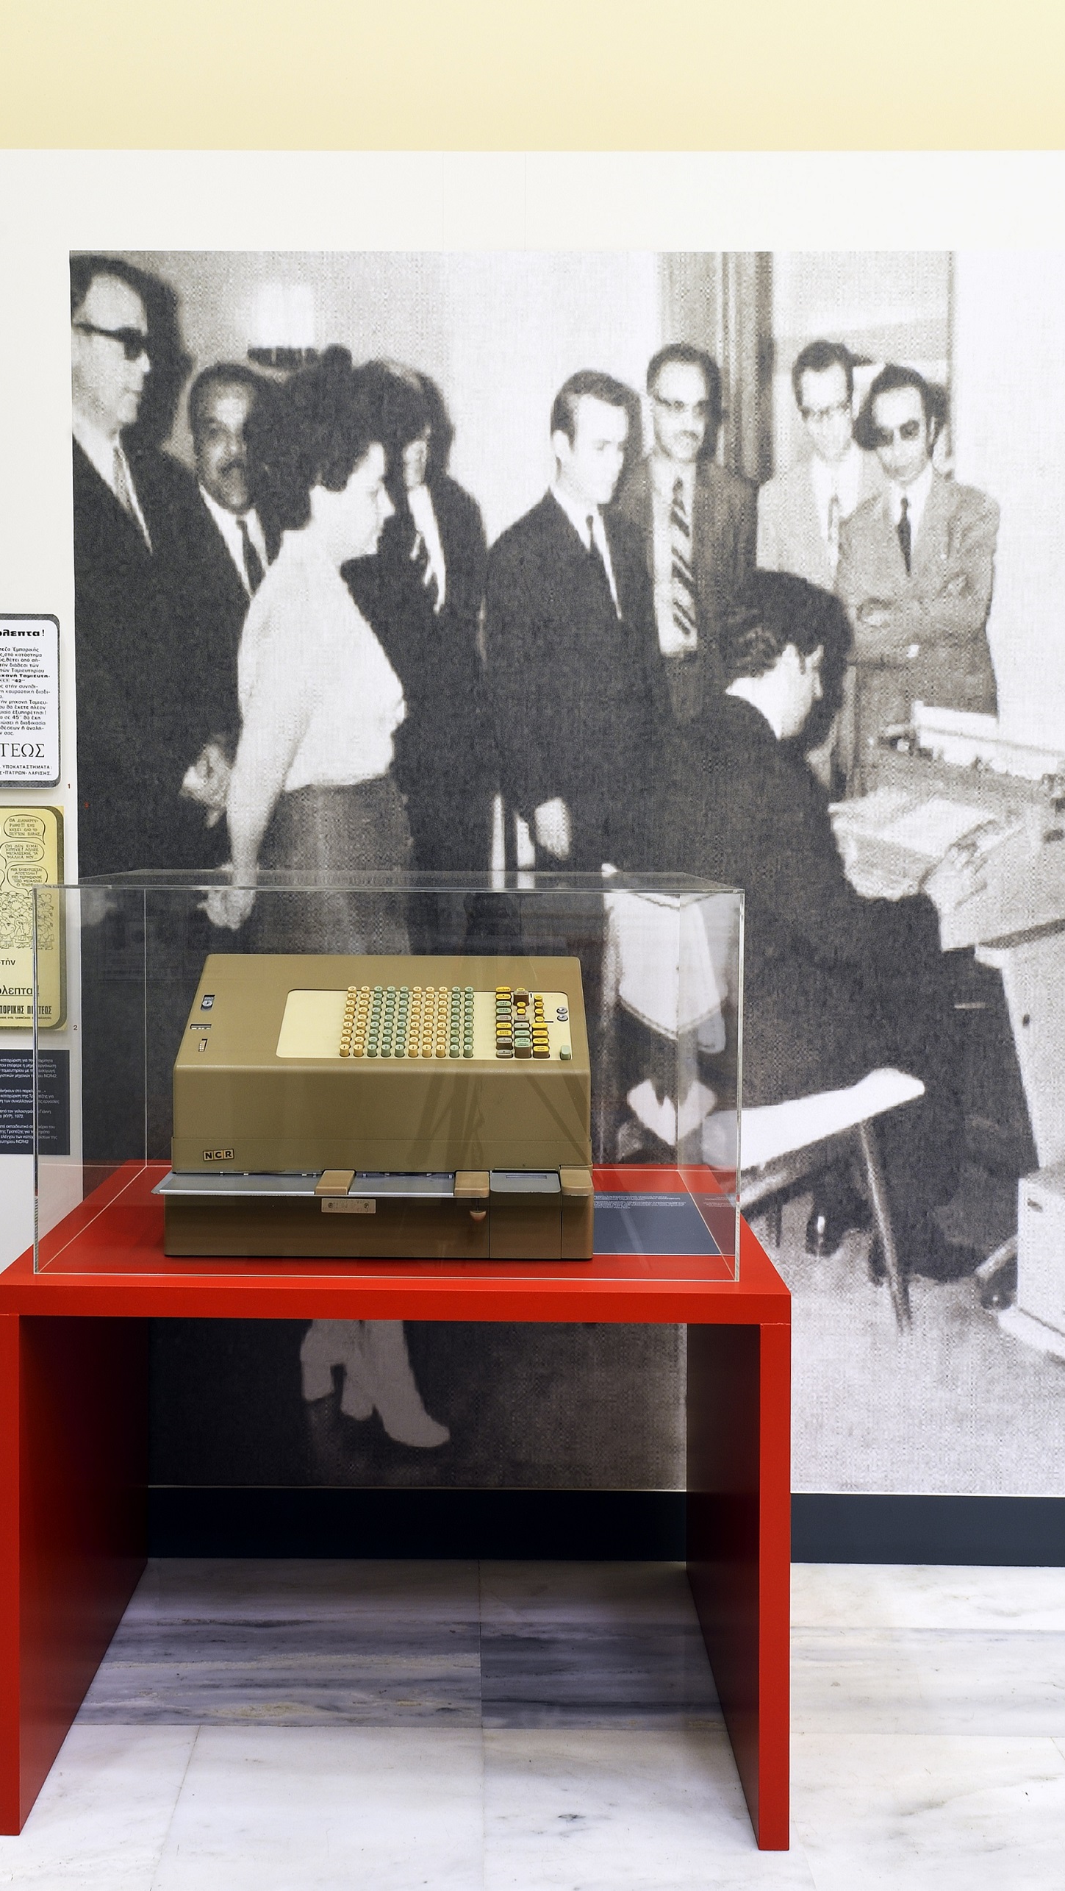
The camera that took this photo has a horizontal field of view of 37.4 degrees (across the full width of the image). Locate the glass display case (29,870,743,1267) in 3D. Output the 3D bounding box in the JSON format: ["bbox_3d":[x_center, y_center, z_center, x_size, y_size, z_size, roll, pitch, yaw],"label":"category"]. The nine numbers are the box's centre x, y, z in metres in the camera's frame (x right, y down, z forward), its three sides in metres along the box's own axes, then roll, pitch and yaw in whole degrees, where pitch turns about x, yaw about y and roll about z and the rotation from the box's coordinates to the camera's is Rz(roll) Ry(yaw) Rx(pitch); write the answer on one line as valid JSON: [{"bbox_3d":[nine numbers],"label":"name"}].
[{"bbox_3d":[-0.189,0.154,2.316,0.899,0.496,0.636,1,3,-1],"label":"glass display case"}]

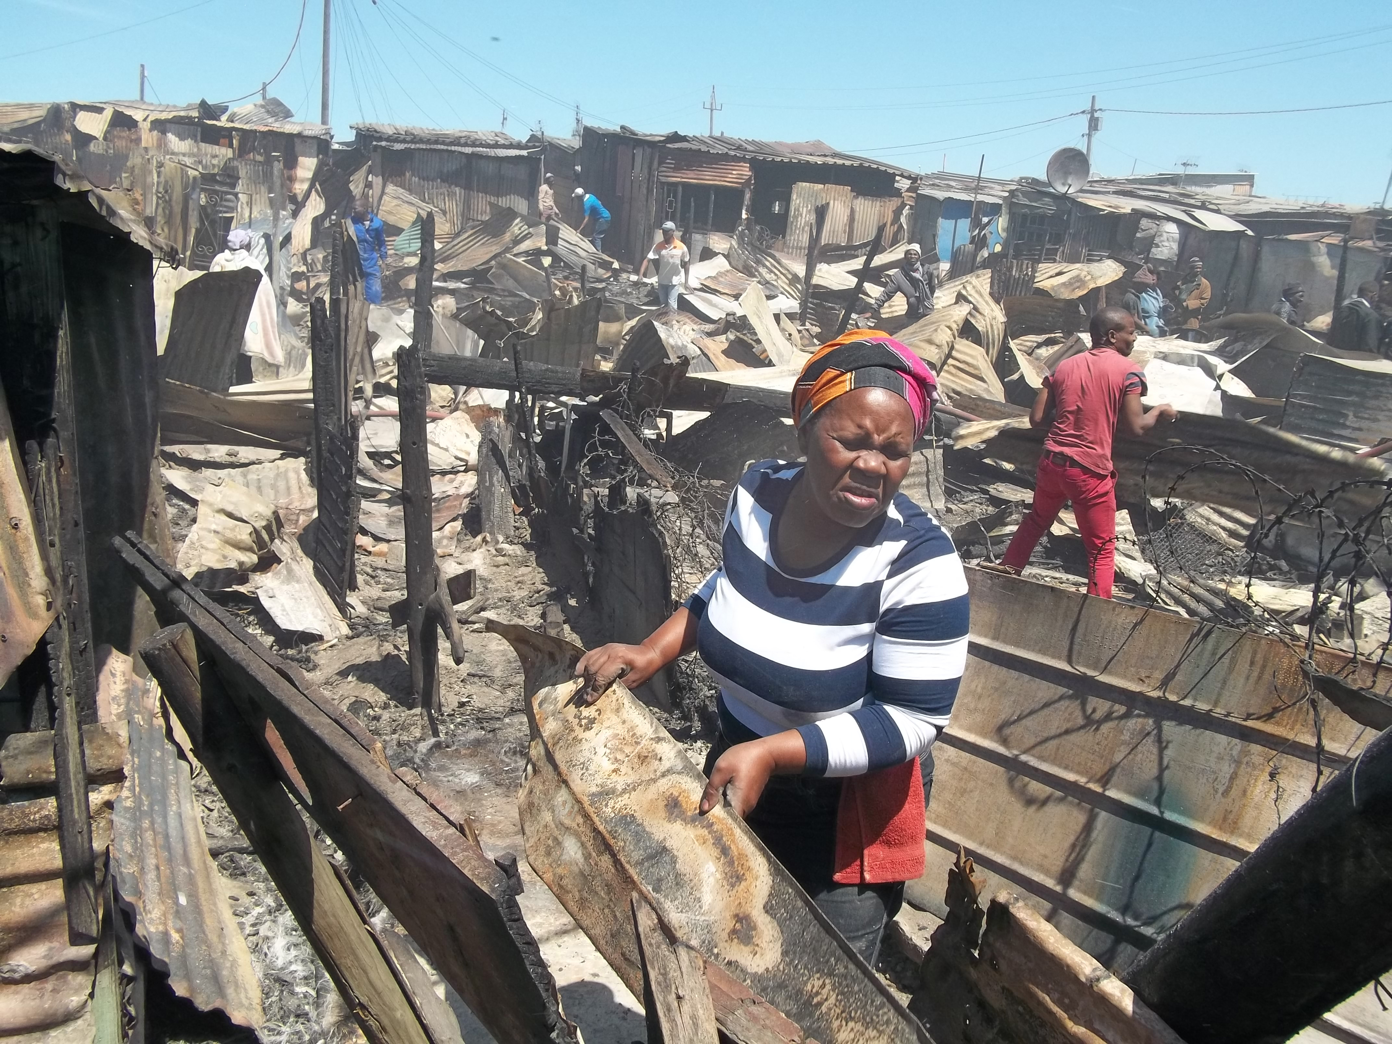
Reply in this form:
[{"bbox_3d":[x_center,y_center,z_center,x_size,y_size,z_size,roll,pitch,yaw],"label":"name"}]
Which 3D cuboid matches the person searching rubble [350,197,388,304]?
[{"bbox_3d":[-3.940,-3.065,15.578,0.520,1.680,0.400,5,15,6],"label":"person searching rubble"}]

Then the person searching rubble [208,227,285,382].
[{"bbox_3d":[-4.156,-1.890,11.845,0.600,1.580,0.500,8,16,17],"label":"person searching rubble"}]

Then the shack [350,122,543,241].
[{"bbox_3d":[-4.643,-5.942,24.061,3.700,2.700,3.200,-1,16,-17],"label":"shack"}]

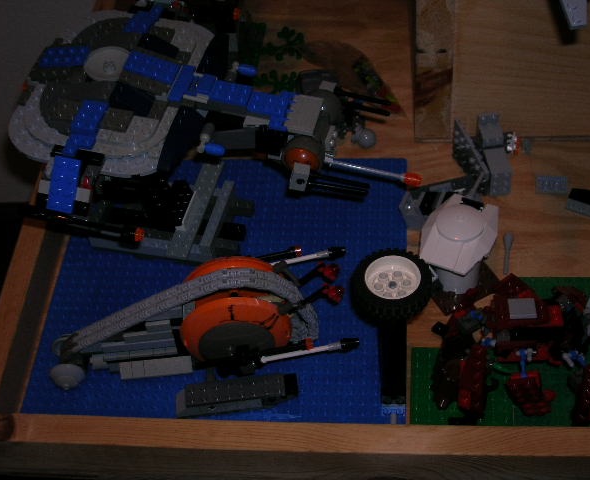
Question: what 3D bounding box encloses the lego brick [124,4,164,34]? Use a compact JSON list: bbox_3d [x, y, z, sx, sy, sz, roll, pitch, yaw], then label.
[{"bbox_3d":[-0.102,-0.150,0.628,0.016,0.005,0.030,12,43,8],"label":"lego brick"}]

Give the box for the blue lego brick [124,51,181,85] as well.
[{"bbox_3d":[-0.090,-0.108,0.582,0.032,0.005,0.016,20,51,-2],"label":"blue lego brick"}]

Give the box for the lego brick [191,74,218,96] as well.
[{"bbox_3d":[-0.056,-0.095,0.577,0.013,0.005,0.015,12,52,8],"label":"lego brick"}]

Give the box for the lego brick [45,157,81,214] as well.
[{"bbox_3d":[-0.139,-0.033,0.555,0.016,0.005,0.032,12,92,10],"label":"lego brick"}]

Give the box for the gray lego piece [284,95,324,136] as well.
[{"bbox_3d":[0.006,-0.075,0.559,0.016,0.004,0.032,9,52,13],"label":"gray lego piece"}]

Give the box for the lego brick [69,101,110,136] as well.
[{"bbox_3d":[-0.126,-0.074,0.568,0.016,0.005,0.024,9,52,12],"label":"lego brick"}]

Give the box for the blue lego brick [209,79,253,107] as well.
[{"bbox_3d":[-0.039,-0.090,0.575,0.024,0.005,0.016,12,52,8],"label":"blue lego brick"}]

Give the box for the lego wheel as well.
[{"bbox_3d":[0.067,0.032,0.639,0.056,0.026,0.056,1,51,6],"label":"lego wheel"}]

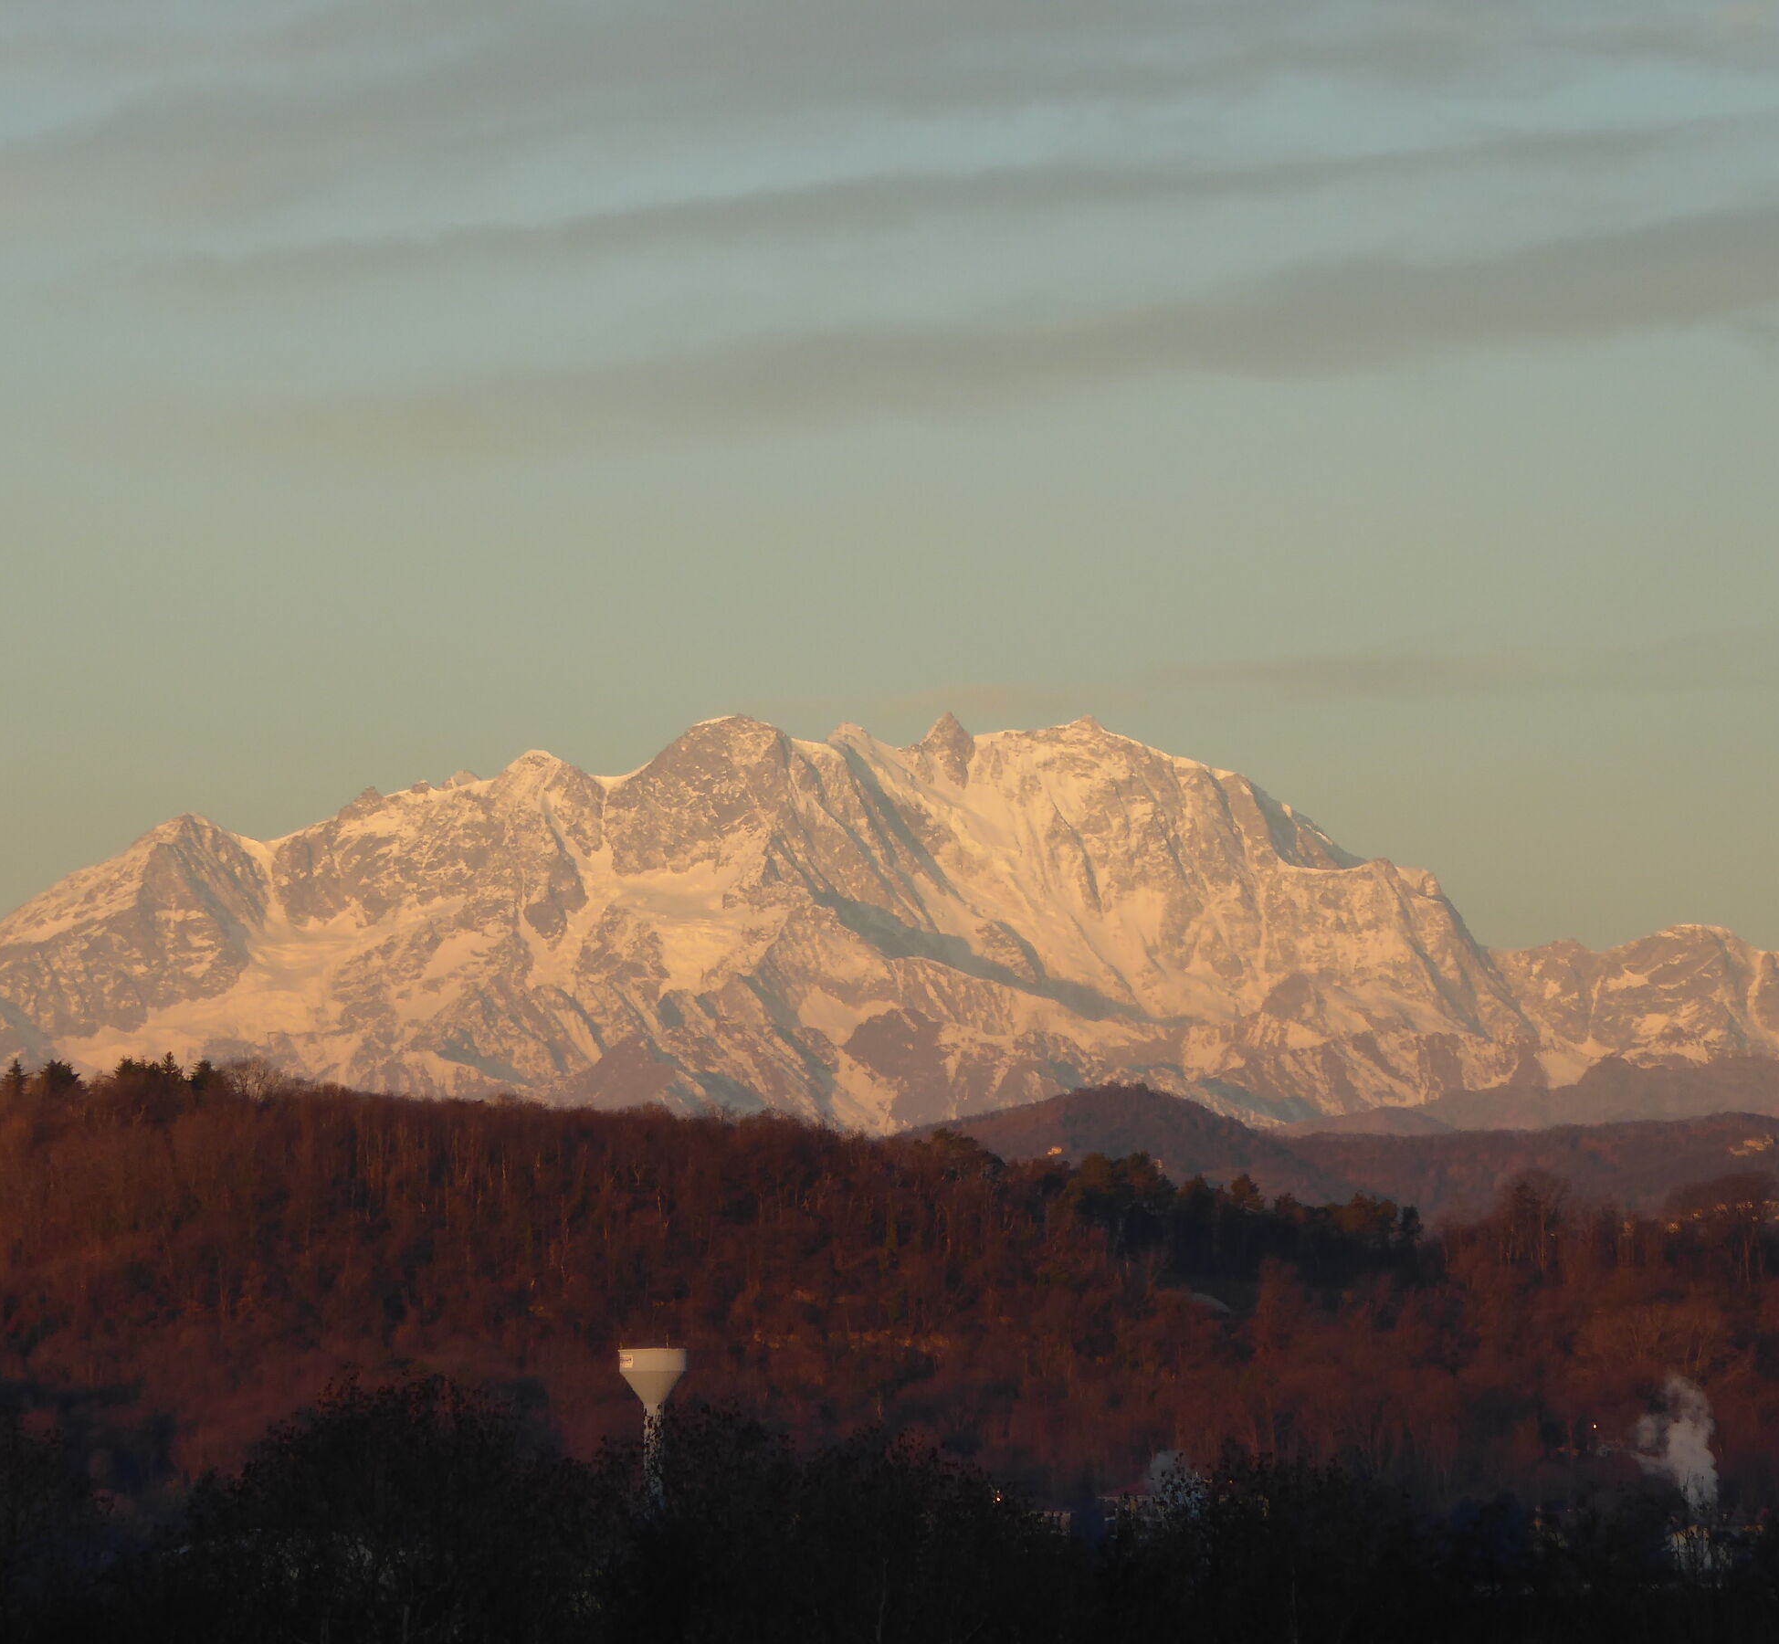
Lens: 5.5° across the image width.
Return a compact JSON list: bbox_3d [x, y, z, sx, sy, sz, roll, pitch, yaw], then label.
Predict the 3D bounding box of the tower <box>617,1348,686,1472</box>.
[{"bbox_3d":[-33.028,90.284,2600.000,9.399,33.961,9.399,0,-2,0],"label":"tower"}]

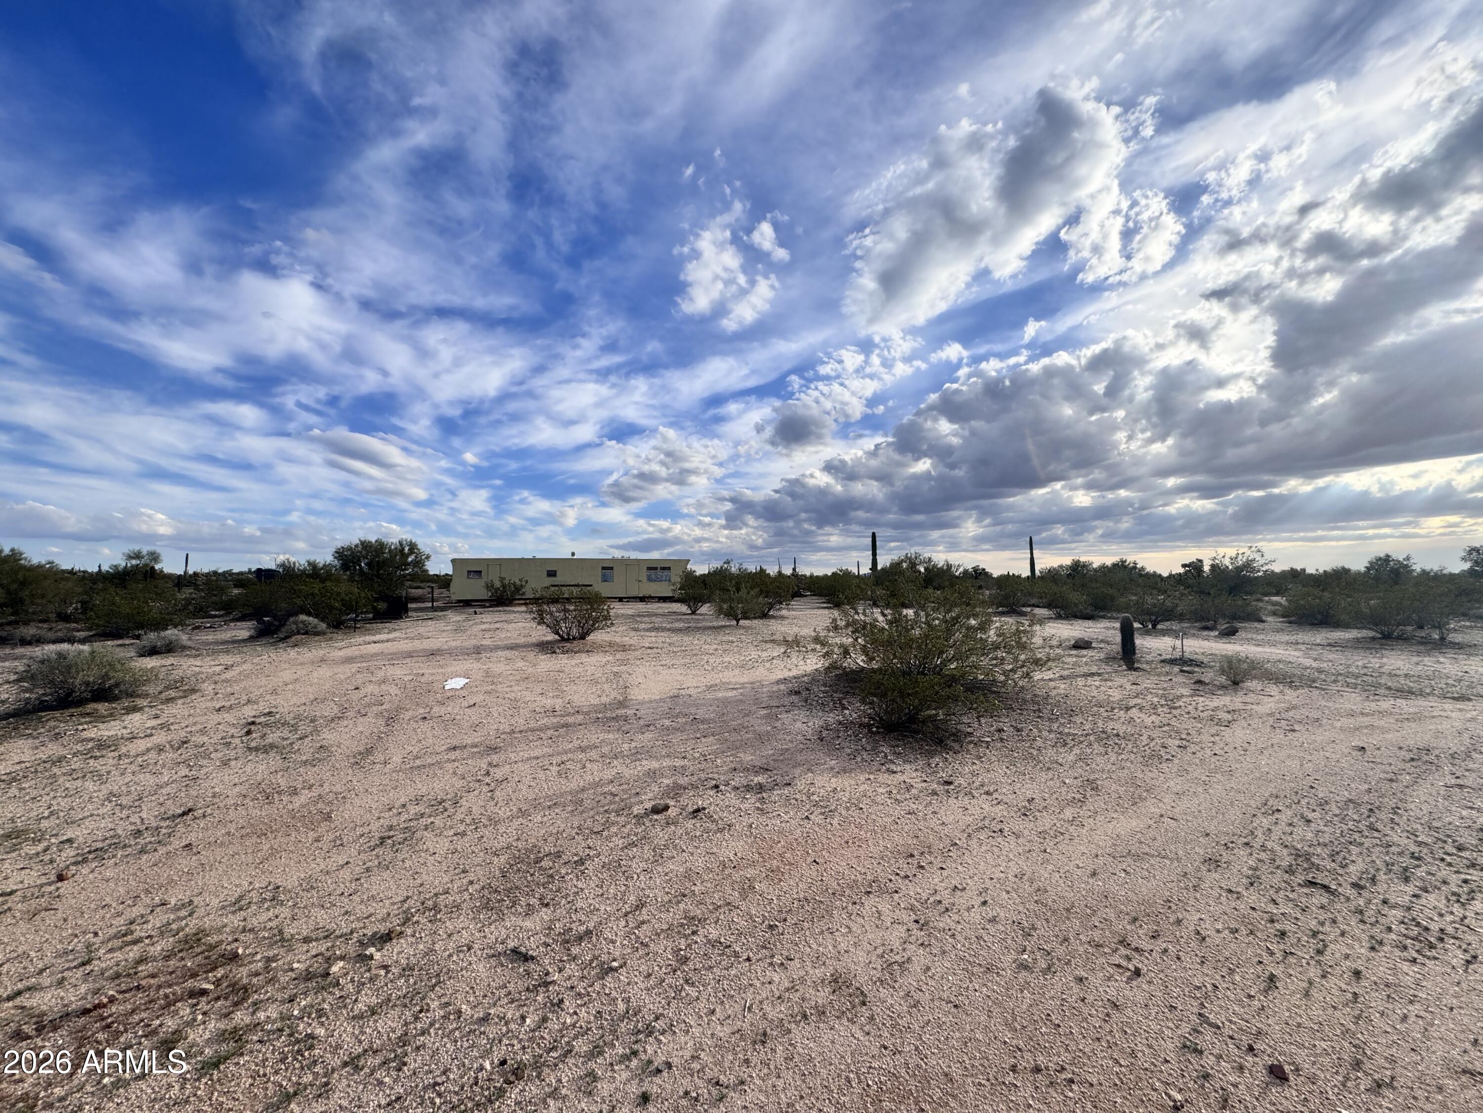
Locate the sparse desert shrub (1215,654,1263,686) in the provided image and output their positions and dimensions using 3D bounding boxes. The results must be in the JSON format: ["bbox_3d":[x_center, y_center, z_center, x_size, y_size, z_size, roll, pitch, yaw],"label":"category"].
[{"bbox_3d":[7.301,1.637,8.800,0.560,0.402,0.520,-1,-2,40],"label":"sparse desert shrub"}]

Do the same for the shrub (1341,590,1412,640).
[{"bbox_3d":[16.573,1.480,15.600,1.250,1.243,1.300,1,-2,-43],"label":"shrub"}]

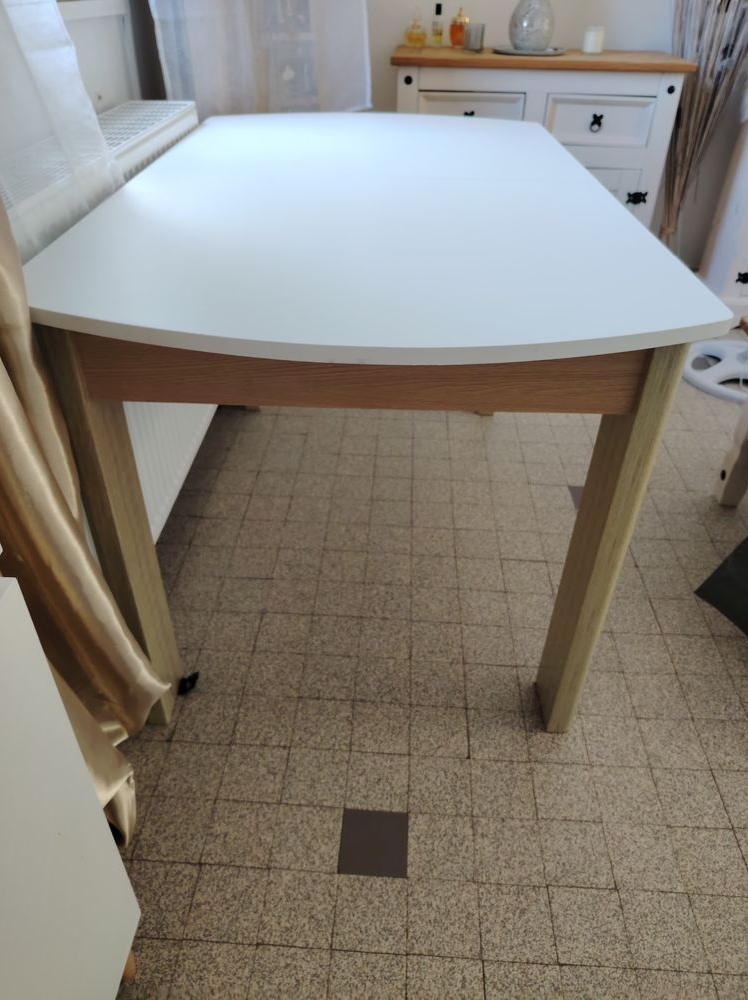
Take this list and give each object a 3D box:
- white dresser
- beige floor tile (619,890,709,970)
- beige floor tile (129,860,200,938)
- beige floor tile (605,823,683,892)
[{"bbox_3d":[0.525,-1.147,2.563,0.940,0.842,0.425,3,37,2],"label":"white dresser"},{"bbox_3d":[0.395,0.594,0.955,0.100,0.010,0.100,3,37,2],"label":"beige floor tile"},{"bbox_3d":[-0.304,0.565,0.979,0.100,0.010,0.100,3,37,2],"label":"beige floor tile"},{"bbox_3d":[0.401,0.535,1.033,0.098,0.010,0.098,3,37,2],"label":"beige floor tile"}]

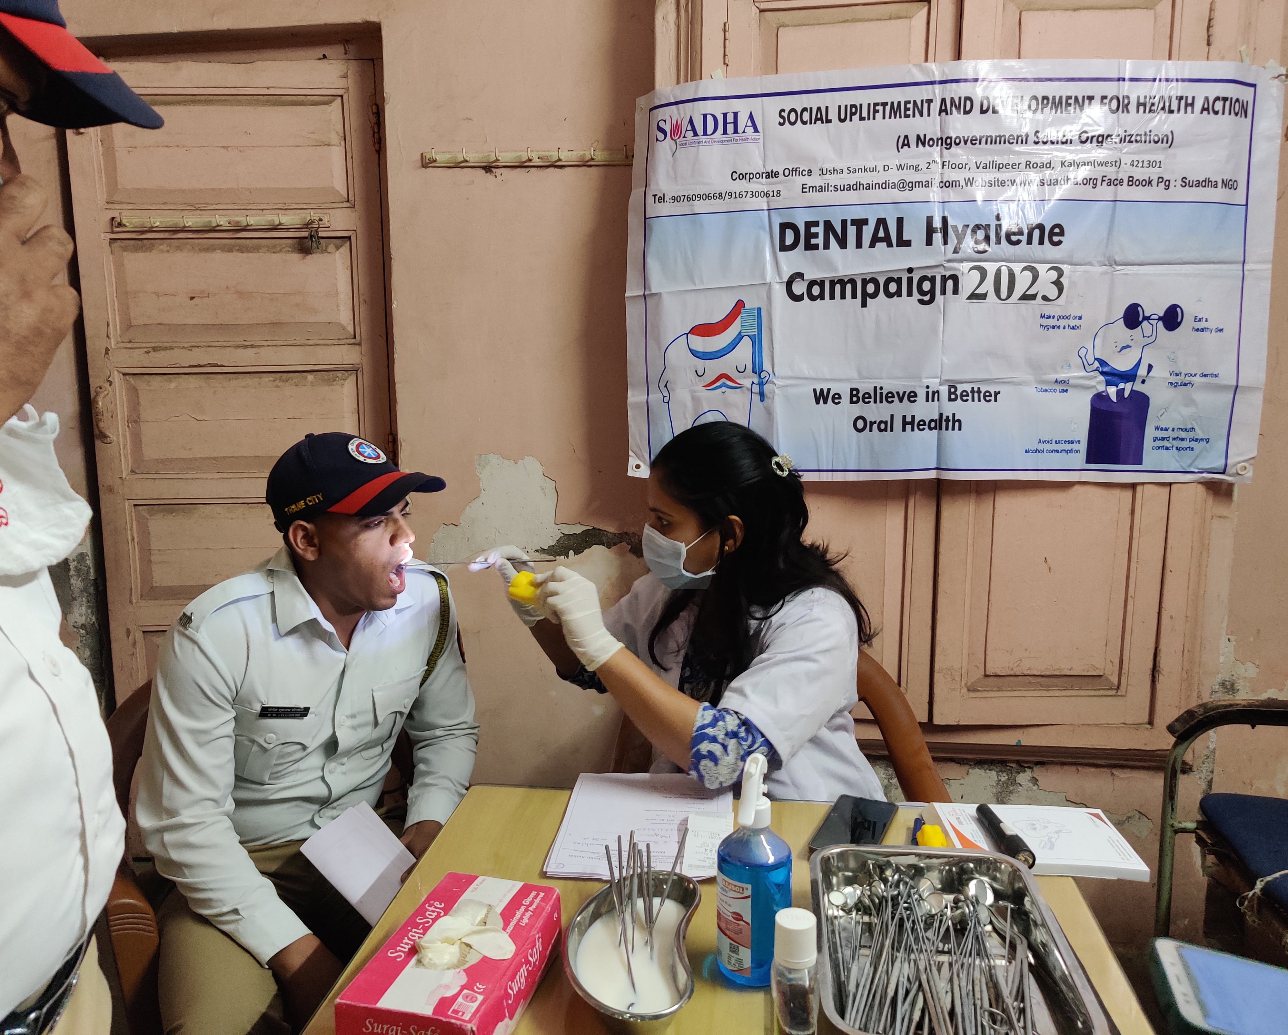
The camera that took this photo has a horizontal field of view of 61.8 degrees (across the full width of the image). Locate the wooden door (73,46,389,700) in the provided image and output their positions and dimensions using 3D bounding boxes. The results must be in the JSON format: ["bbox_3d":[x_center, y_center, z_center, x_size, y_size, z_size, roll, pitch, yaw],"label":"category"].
[{"bbox_3d":[-0.842,0.027,2.285,0.630,1.900,0.045,0,9,1],"label":"wooden door"}]

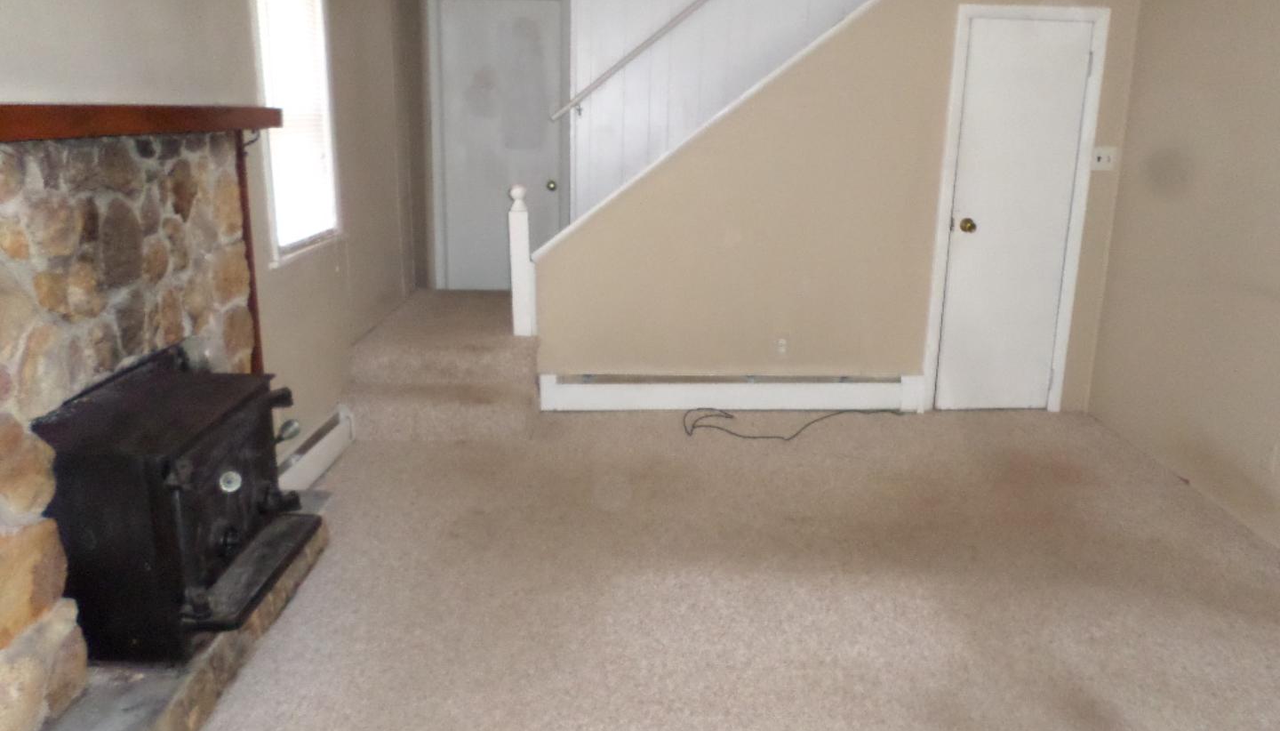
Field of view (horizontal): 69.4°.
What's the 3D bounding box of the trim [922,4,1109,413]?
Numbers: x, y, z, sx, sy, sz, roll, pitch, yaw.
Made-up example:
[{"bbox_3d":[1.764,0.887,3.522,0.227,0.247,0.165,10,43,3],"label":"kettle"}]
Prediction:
[{"bbox_3d":[1.921,-0.747,4.762,0.757,2.071,0.040,0,15,-2],"label":"trim"}]

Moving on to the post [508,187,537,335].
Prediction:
[{"bbox_3d":[-0.610,-0.545,4.824,0.100,0.780,0.095,0,15,-2],"label":"post"}]

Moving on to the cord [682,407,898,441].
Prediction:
[{"bbox_3d":[0.820,0.303,4.767,1.180,0.015,0.449,0,15,-2],"label":"cord"}]

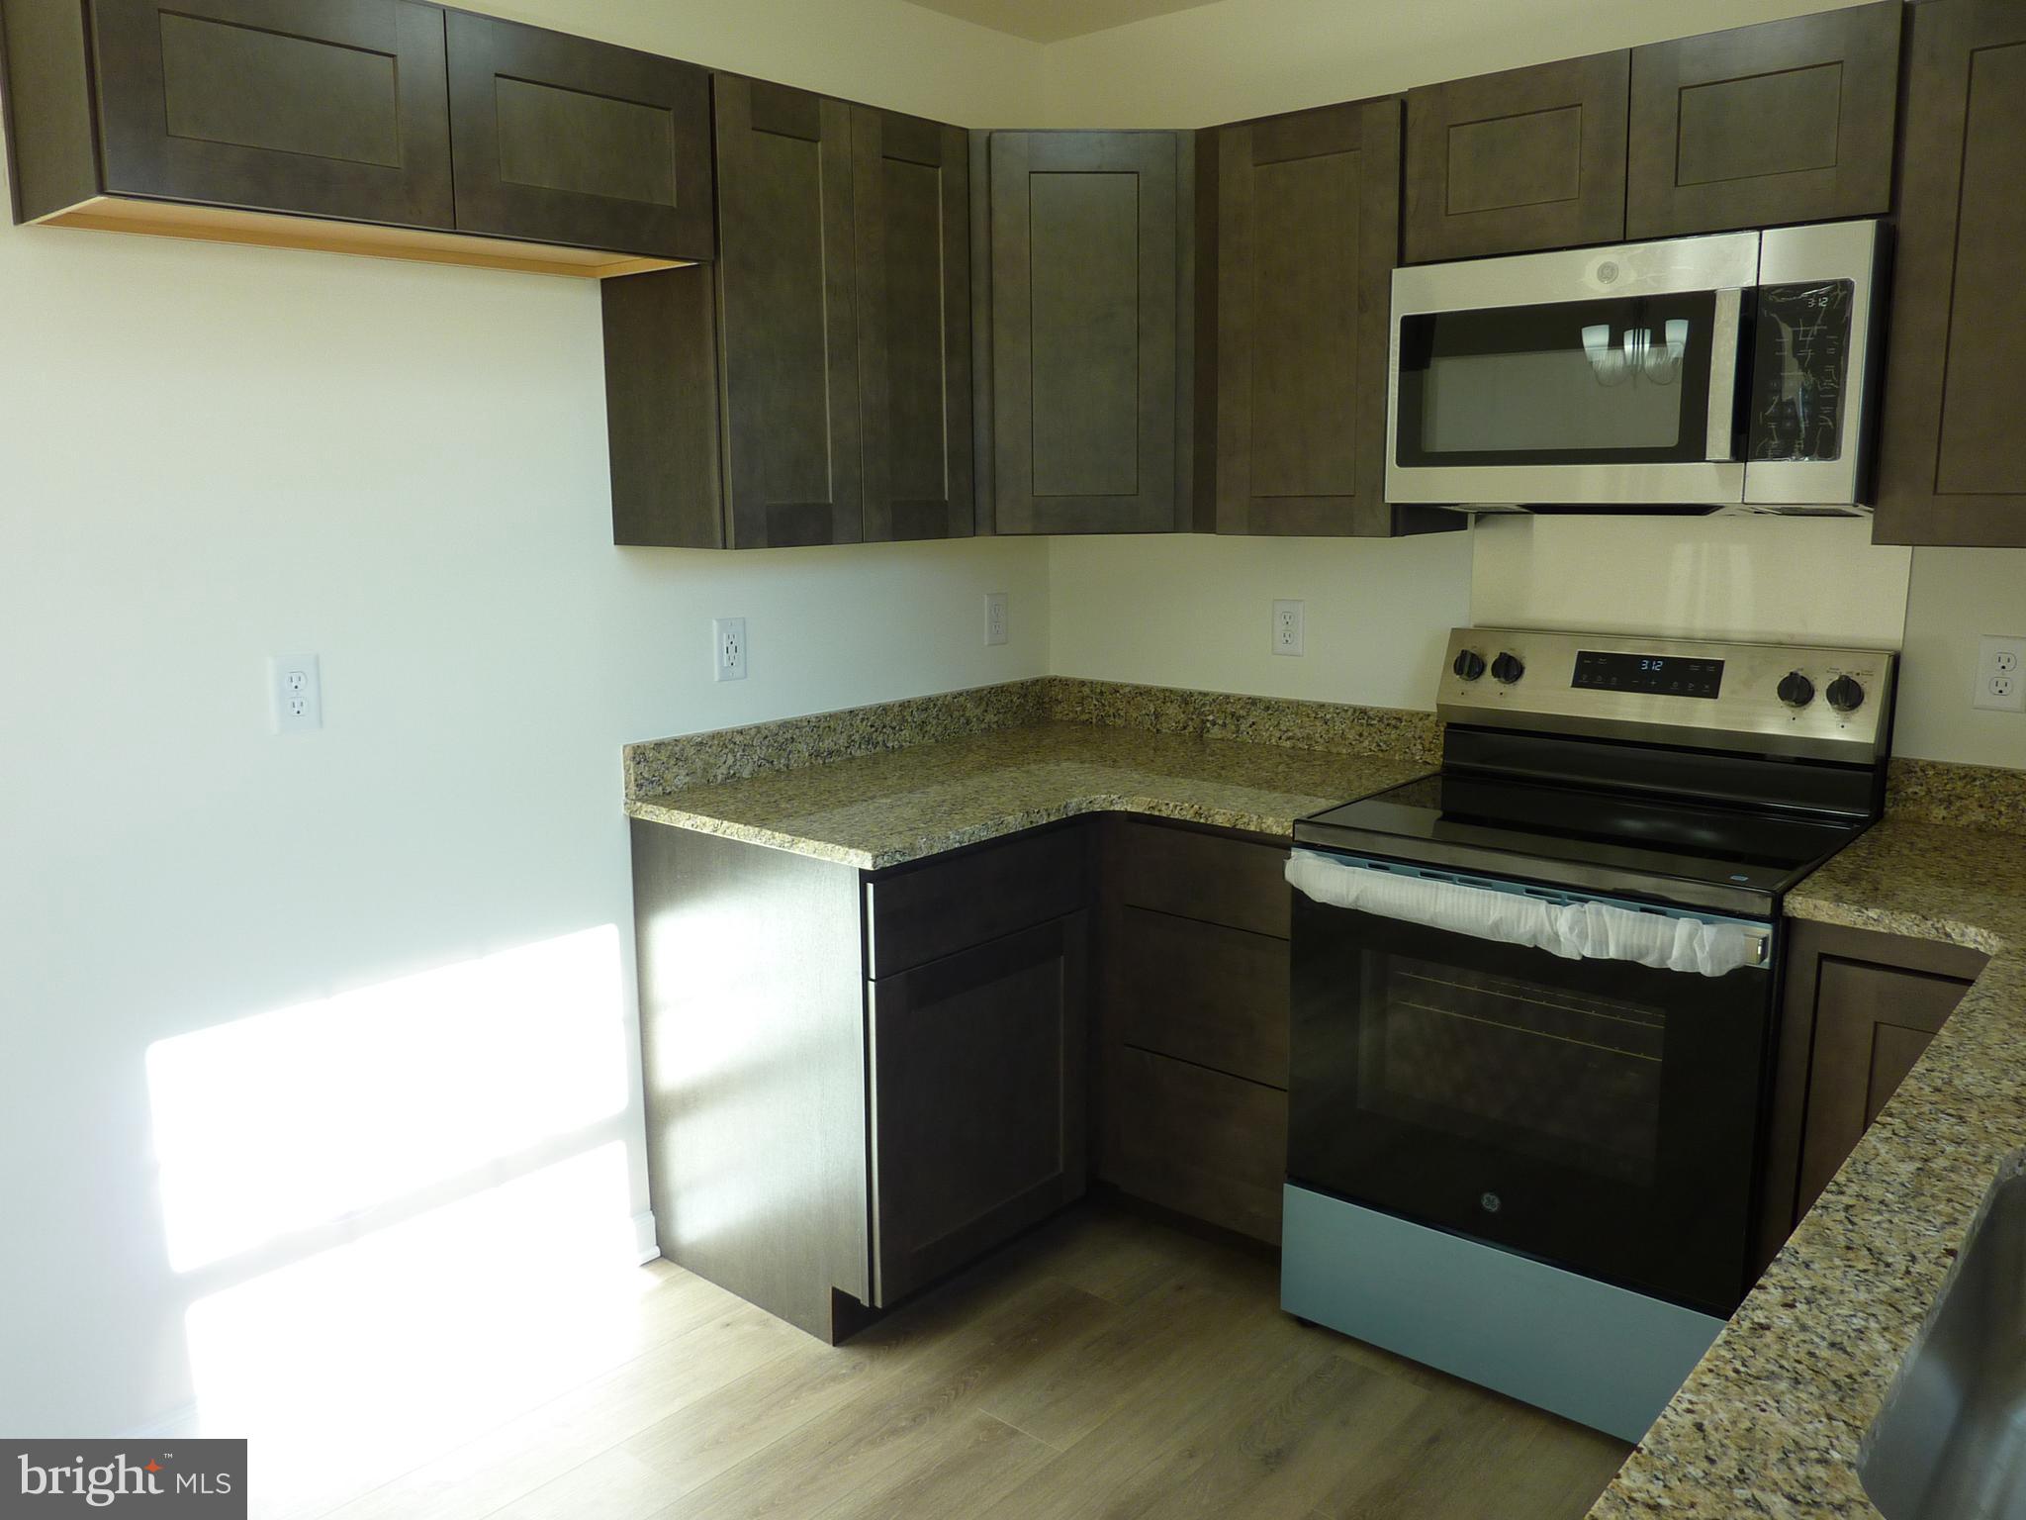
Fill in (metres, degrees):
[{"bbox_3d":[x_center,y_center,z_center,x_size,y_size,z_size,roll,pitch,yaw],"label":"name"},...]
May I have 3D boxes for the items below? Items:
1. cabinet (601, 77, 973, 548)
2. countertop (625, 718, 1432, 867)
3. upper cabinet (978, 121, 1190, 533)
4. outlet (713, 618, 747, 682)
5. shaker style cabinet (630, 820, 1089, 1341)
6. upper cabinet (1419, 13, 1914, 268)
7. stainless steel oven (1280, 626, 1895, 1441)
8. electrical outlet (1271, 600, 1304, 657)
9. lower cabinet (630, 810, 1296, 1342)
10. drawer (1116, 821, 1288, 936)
[{"bbox_3d":[-0.390,-0.781,2.694,0.328,0.750,0.621,8,13,40],"label":"cabinet"},{"bbox_3d":[0.093,0.057,2.833,1.062,0.034,1.246,8,13,40],"label":"countertop"},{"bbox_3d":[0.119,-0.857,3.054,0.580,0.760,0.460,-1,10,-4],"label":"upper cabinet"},{"bbox_3d":[-0.548,-0.215,2.857,0.010,0.118,0.073,8,14,39],"label":"outlet"},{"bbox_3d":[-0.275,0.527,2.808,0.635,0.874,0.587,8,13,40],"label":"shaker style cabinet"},{"bbox_3d":[1.082,-0.991,2.428,0.762,0.300,0.325,8,14,39],"label":"upper cabinet"},{"bbox_3d":[0.959,0.410,2.500,0.755,1.183,0.685,8,13,40],"label":"stainless steel oven"},{"bbox_3d":[0.593,-0.283,3.159,0.071,0.117,0.012,8,13,40],"label":"electrical outlet"},{"bbox_3d":[0.100,0.503,2.915,1.062,0.874,1.242,8,13,40],"label":"lower cabinet"},{"bbox_3d":[0.517,0.177,2.842,0.366,0.160,0.508,8,14,39],"label":"drawer"}]

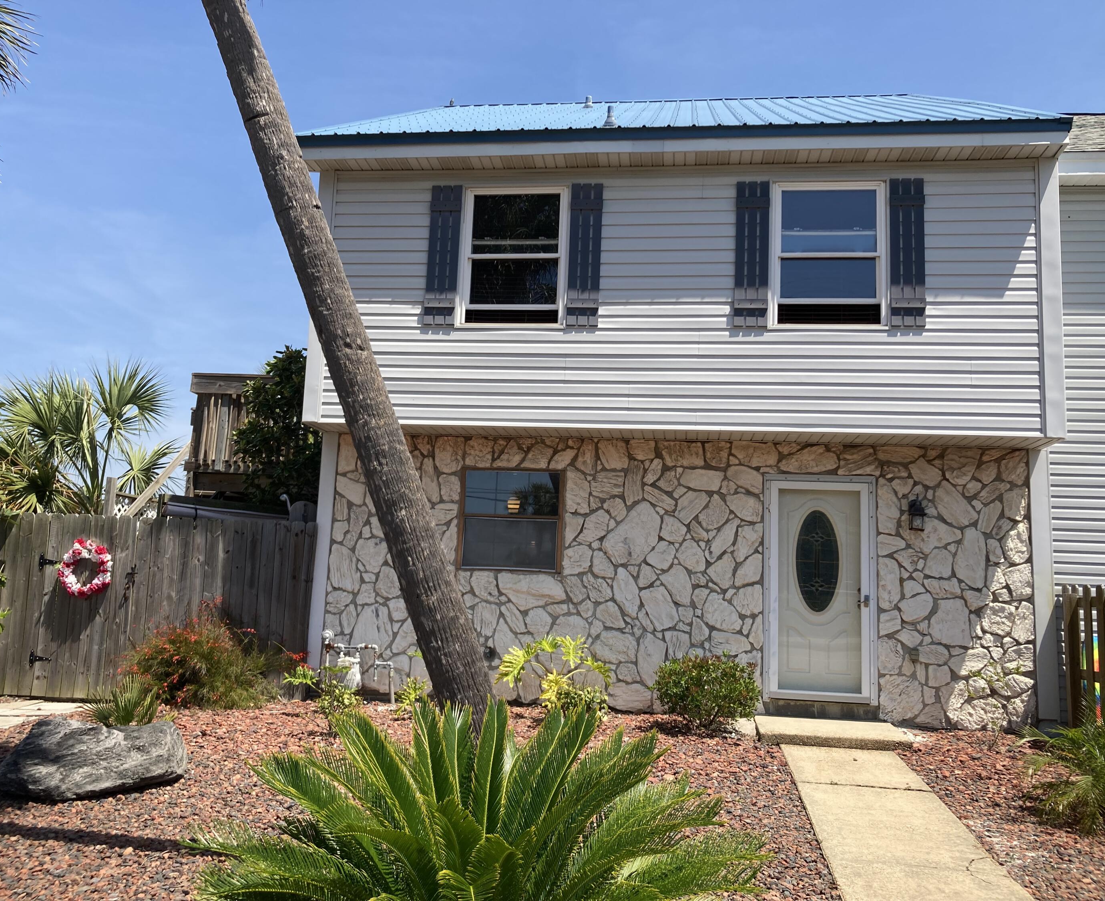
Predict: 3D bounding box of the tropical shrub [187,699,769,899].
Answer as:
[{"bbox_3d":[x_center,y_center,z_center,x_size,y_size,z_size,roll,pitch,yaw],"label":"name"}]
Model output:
[{"bbox_3d":[-0.294,1.470,3.899,2.250,0.960,2.150,3,-8,-3],"label":"tropical shrub"}]

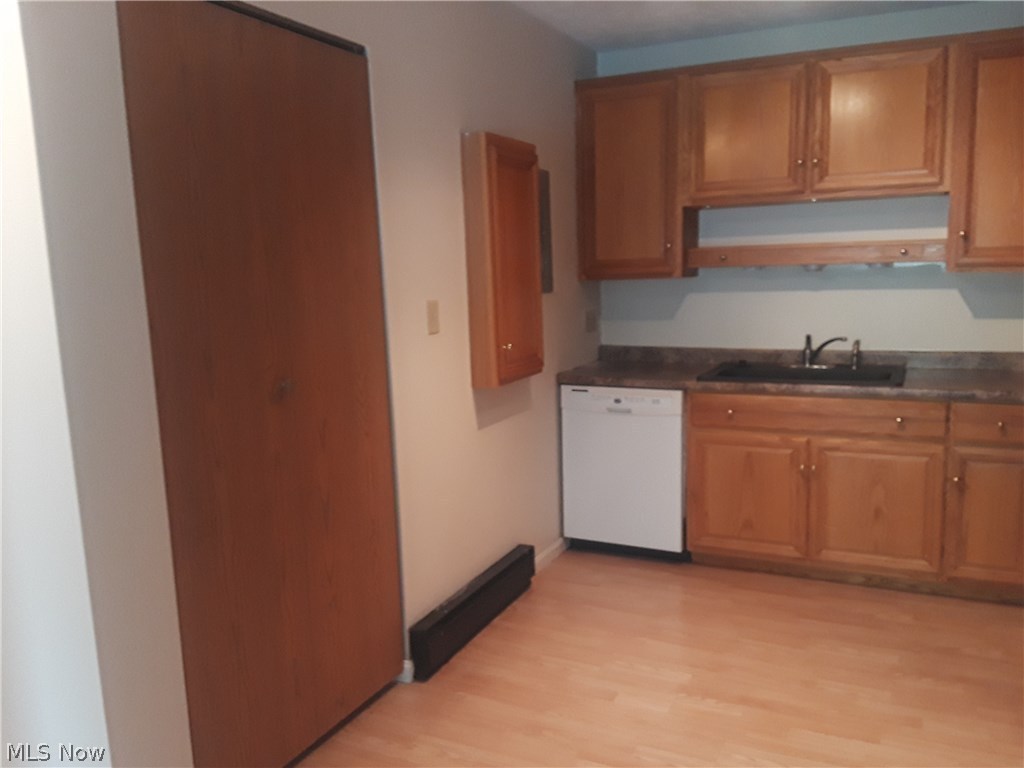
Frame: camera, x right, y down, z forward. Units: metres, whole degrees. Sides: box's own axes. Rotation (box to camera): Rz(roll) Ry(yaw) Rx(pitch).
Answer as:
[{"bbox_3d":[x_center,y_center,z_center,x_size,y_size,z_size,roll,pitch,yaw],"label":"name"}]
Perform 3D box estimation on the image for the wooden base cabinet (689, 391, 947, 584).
[{"bbox_3d":[1.406,0.405,3.819,1.041,0.812,0.622,2,9,26],"label":"wooden base cabinet"}]

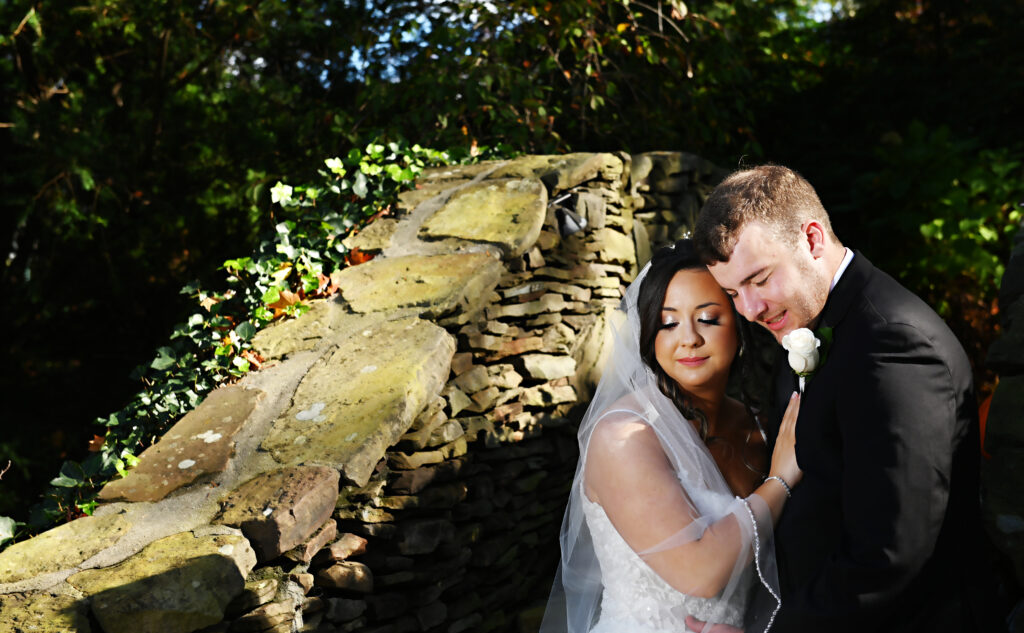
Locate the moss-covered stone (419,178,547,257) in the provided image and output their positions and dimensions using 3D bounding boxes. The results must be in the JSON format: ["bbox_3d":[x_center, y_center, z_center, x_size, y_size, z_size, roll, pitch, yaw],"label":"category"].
[{"bbox_3d":[-0.038,-0.216,4.198,0.237,0.075,0.378,1,26,21],"label":"moss-covered stone"}]

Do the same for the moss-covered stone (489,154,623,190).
[{"bbox_3d":[0.130,-0.365,4.550,0.230,0.080,0.350,-13,17,-21],"label":"moss-covered stone"}]

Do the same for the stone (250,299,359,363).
[{"bbox_3d":[-0.429,0.054,3.726,0.140,0.060,0.281,7,29,30],"label":"stone"}]

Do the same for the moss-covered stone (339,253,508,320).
[{"bbox_3d":[-0.220,-0.042,3.877,0.362,0.070,0.264,-4,25,11],"label":"moss-covered stone"}]

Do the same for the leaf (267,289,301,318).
[{"bbox_3d":[-0.500,-0.030,3.860,0.080,0.040,0.080,0,26,18],"label":"leaf"}]

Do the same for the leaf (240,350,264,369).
[{"bbox_3d":[-0.533,0.090,3.620,0.055,0.030,0.052,0,26,18],"label":"leaf"}]

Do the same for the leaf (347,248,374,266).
[{"bbox_3d":[-0.348,-0.137,4.060,0.070,0.030,0.065,0,26,18],"label":"leaf"}]

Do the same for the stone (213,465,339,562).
[{"bbox_3d":[-0.405,0.354,3.103,0.140,0.090,0.225,8,27,37],"label":"stone"}]

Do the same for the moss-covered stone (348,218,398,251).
[{"bbox_3d":[-0.325,-0.180,4.150,0.120,0.050,0.140,4,27,25],"label":"moss-covered stone"}]

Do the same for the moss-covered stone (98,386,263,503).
[{"bbox_3d":[-0.577,0.267,3.327,0.185,0.070,0.398,1,26,21],"label":"moss-covered stone"}]

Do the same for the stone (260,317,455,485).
[{"bbox_3d":[-0.275,0.171,3.449,0.255,0.080,0.550,-1,26,17],"label":"stone"}]

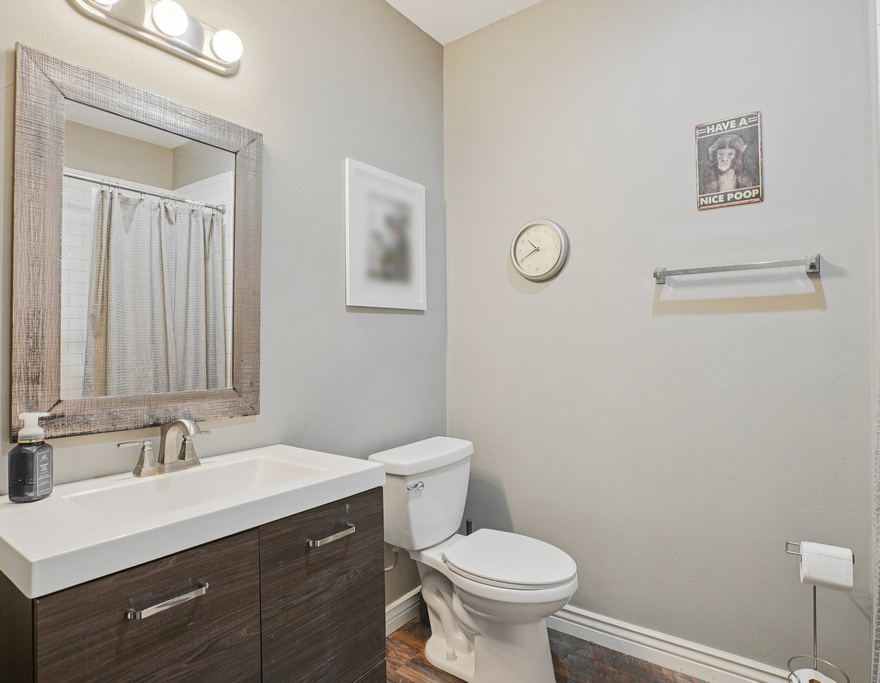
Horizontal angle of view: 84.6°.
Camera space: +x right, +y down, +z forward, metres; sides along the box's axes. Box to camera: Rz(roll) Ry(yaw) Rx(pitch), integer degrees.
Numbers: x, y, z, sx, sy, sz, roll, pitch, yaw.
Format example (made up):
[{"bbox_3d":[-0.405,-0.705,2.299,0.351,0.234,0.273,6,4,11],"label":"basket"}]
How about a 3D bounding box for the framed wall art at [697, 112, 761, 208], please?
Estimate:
[{"bbox_3d":[1.000,-0.618,1.676,0.196,0.305,0.010,-1,-2,37],"label":"framed wall art"}]

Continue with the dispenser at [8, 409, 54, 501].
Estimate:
[{"bbox_3d":[-0.889,0.249,1.052,0.062,0.184,0.062,0,-1,-7],"label":"dispenser"}]

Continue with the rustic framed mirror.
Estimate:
[{"bbox_3d":[-0.770,-0.222,1.324,0.026,0.899,0.608,-1,-2,37],"label":"rustic framed mirror"}]

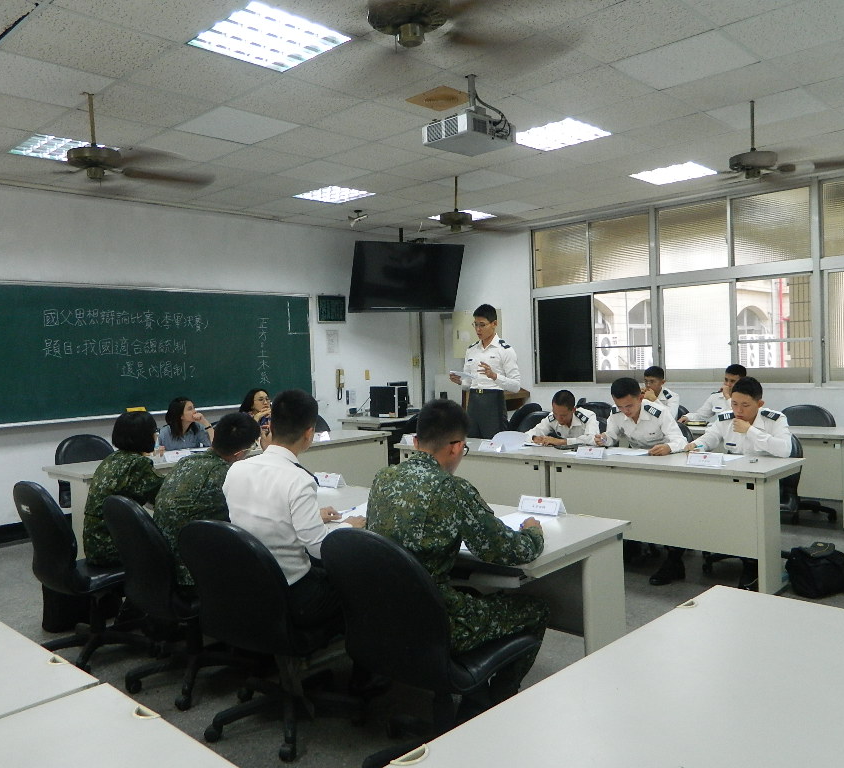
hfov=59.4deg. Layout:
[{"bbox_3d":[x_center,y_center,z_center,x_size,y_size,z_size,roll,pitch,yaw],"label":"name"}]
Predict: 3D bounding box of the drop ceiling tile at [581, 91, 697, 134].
[{"bbox_3d":[1.386,-1.768,4.822,0.604,0.020,0.604,0,3,44],"label":"drop ceiling tile"}]

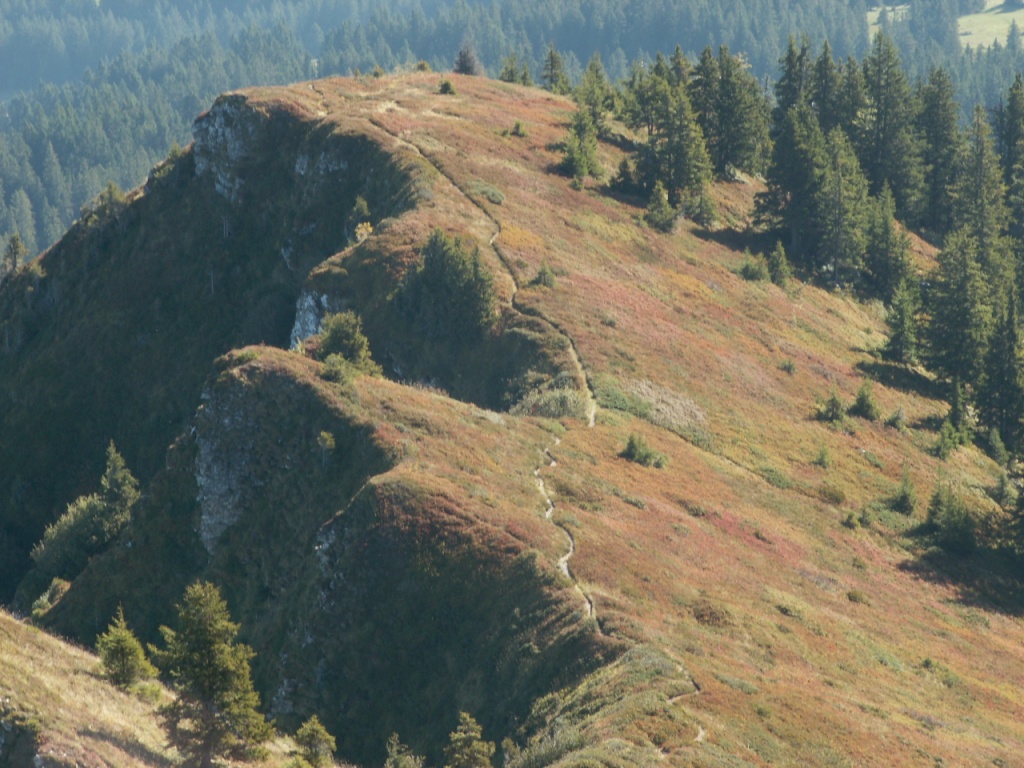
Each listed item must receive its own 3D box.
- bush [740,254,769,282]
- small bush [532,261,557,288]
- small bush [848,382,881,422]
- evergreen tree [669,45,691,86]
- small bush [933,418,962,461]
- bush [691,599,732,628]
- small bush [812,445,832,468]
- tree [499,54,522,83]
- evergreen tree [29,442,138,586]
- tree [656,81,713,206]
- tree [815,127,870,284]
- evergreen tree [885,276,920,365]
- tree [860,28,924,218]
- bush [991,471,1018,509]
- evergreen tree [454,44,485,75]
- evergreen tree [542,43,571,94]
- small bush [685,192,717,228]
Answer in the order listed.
[{"bbox_3d":[19.100,-9.340,358.000,2.370,2.170,2.370,0,12,0],"label":"bush"},{"bbox_3d":[2.671,-9.000,372.000,1.973,2.146,1.874,0,13,0],"label":"small bush"},{"bbox_3d":[28.661,1.342,368.000,2.602,3.053,2.472,0,13,0],"label":"small bush"},{"bbox_3d":[15.914,-28.169,430.000,2.660,8.327,2.527,0,13,0],"label":"evergreen tree"},{"bbox_3d":[33.680,4.290,350.000,2.010,3.150,1.910,0,10,0],"label":"small bush"},{"bbox_3d":[12.340,14.140,280.000,2.600,1.430,2.340,0,10,0],"label":"bush"},{"bbox_3d":[23.668,5.526,345.000,1.525,1.710,1.448,0,13,0],"label":"small bush"},{"bbox_3d":[-0.140,-30.230,432.000,2.290,2.490,2.290,0,12,0],"label":"tree"},{"bbox_3d":[-29.820,9.080,315.000,7.660,9.720,5.740,0,10,0],"label":"evergreen tree"},{"bbox_3d":[17.050,-23.910,450.000,5.770,12.150,5.480,0,10,0],"label":"tree"},{"bbox_3d":[30.300,-16.370,415.000,5.130,14.050,4.880,0,10,0],"label":"tree"},{"bbox_3d":[33.476,-5.444,388.000,3.086,7.675,2.932,0,13,0],"label":"evergreen tree"},{"bbox_3d":[32.450,-22.110,385.000,5.610,15.930,5.610,0,12,0],"label":"tree"},{"bbox_3d":[36.450,7.810,335.000,2.070,2.730,1.970,0,10,0],"label":"bush"},{"bbox_3d":[-4.180,-31.350,435.000,3.080,3.010,3.080,0,12,0],"label":"evergreen tree"},{"bbox_3d":[5.010,-35.550,510.000,3.160,5.680,3.000,0,10,0],"label":"evergreen tree"},{"bbox_3d":[15.910,-14.800,378.000,2.670,2.790,2.670,0,12,0],"label":"small bush"}]

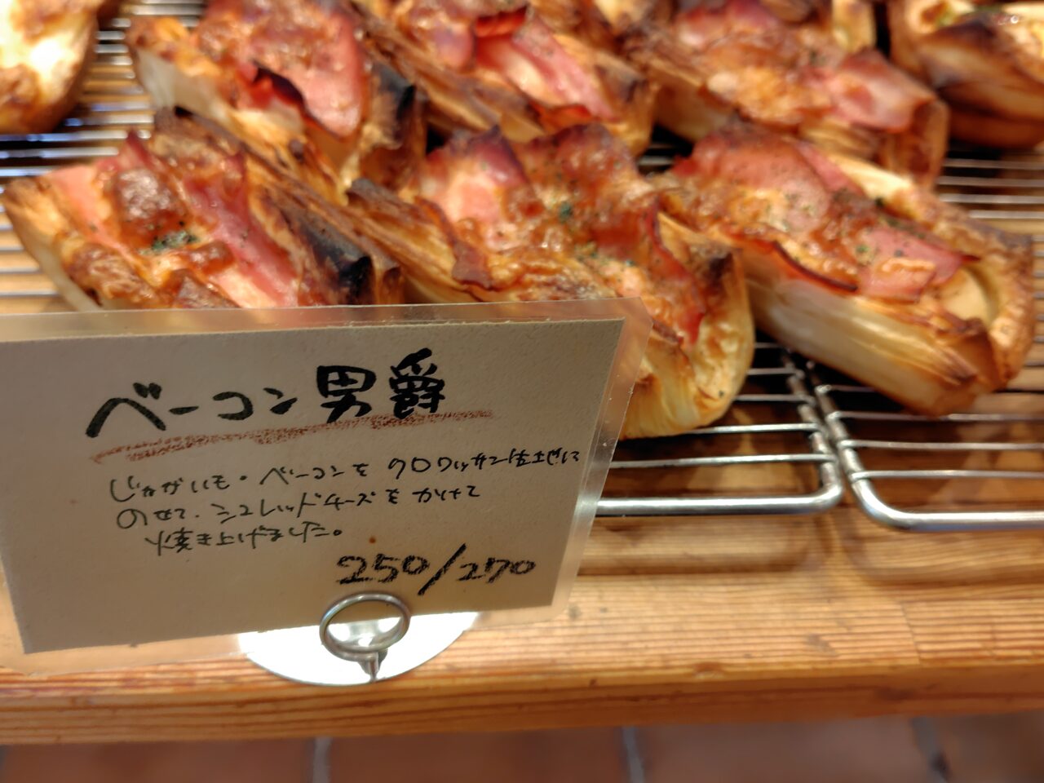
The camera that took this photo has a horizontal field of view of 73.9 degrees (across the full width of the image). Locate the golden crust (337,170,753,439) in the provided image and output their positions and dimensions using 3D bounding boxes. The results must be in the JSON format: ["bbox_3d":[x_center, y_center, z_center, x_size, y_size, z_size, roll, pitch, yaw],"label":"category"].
[{"bbox_3d":[0.014,-0.039,0.235,0.135,0.046,0.078,37,62,20],"label":"golden crust"}]

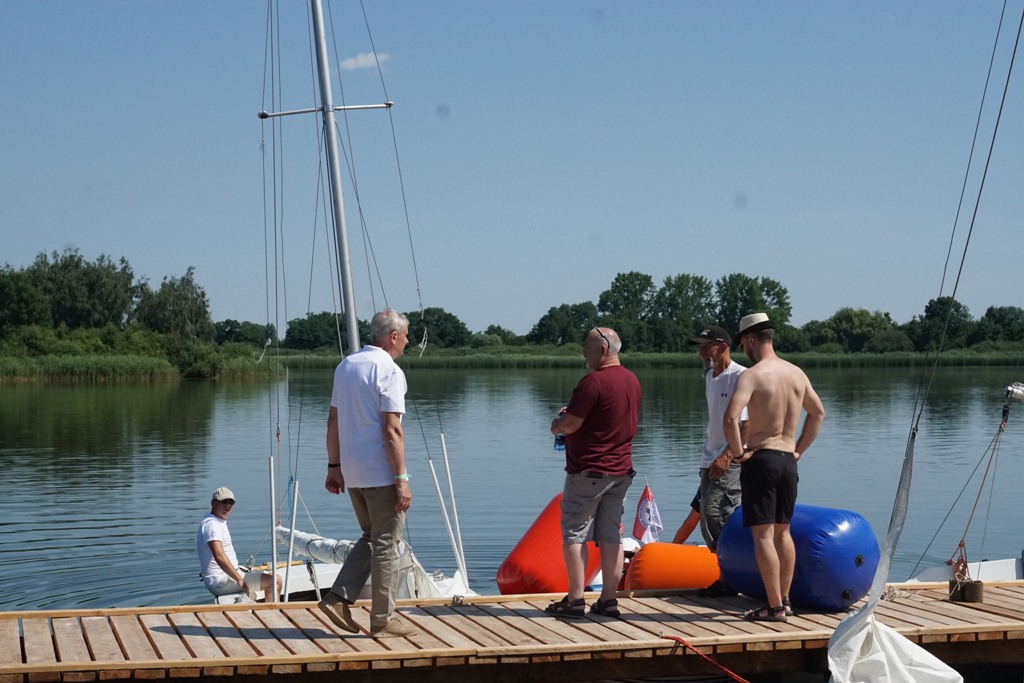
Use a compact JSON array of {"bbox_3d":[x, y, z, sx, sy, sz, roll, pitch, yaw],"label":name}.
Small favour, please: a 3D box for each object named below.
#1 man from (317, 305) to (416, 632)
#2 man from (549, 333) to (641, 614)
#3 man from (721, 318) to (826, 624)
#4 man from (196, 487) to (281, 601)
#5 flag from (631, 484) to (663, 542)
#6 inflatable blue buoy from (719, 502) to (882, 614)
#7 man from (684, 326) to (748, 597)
[{"bbox_3d":[-0.816,0.746,12.141,0.600,1.820,0.540,0,0,-38],"label":"man"},{"bbox_3d":[0.504,0.789,13.039,0.540,1.740,0.500,0,0,-43],"label":"man"},{"bbox_3d":[1.577,0.751,12.868,0.600,1.815,0.420,0,0,-28],"label":"man"},{"bbox_3d":[-2.125,1.667,16.700,0.600,1.080,0.500,0,0,18],"label":"man"},{"bbox_3d":[0.965,1.225,15.200,0.210,0.440,0.120,0,0,0],"label":"flag"},{"bbox_3d":[1.806,1.356,13.498,0.610,0.610,0.850,0,0,-43],"label":"inflatable blue buoy"},{"bbox_3d":[1.364,0.783,14.024,0.420,1.760,0.500,0,0,-40],"label":"man"}]

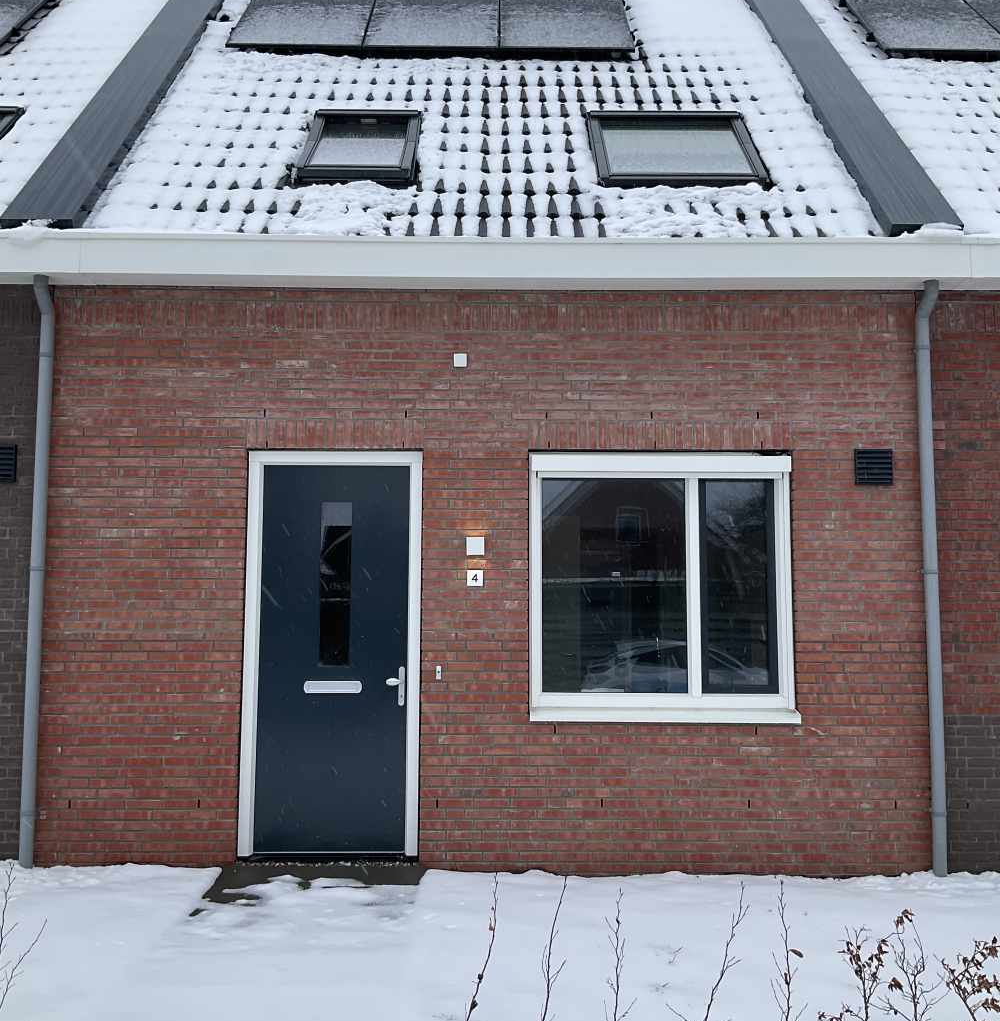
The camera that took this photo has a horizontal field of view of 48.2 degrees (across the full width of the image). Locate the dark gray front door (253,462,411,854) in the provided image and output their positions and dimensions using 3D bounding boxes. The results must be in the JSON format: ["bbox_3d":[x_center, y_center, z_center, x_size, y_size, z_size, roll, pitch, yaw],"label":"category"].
[{"bbox_3d":[-1.017,0.894,6.854,0.910,2.343,0.060,0,-6,0],"label":"dark gray front door"}]

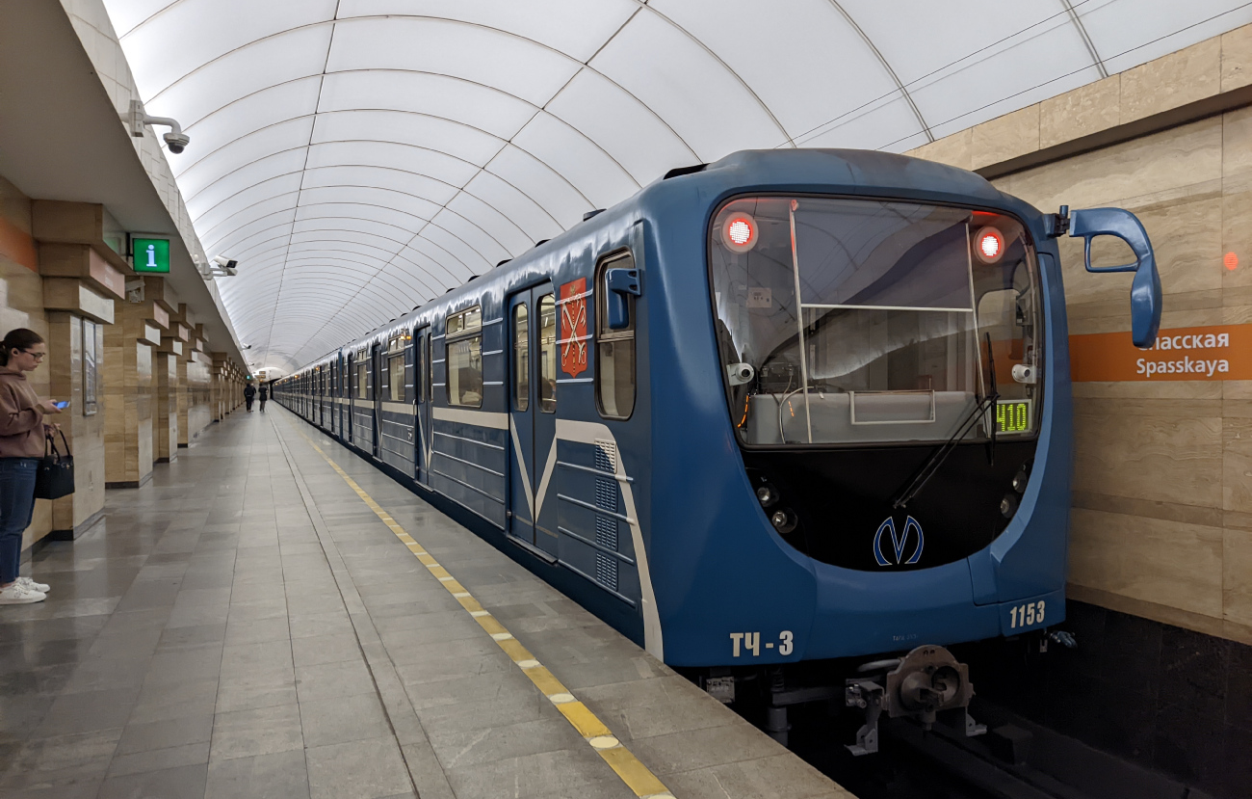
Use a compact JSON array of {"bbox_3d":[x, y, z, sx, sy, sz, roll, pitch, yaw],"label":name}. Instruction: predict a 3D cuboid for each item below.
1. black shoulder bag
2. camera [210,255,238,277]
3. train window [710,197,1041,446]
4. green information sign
[{"bbox_3d":[-3.600,0.388,5.632,0.190,0.430,0.290,0,1,-6],"label":"black shoulder bag"},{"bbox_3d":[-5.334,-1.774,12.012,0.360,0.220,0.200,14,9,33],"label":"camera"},{"bbox_3d":[1.452,-0.422,4.855,2.140,1.320,0.240,-1,1,-22],"label":"train window"},{"bbox_3d":[-4.790,-1.449,9.139,0.335,0.345,0.090,-1,1,-22],"label":"green information sign"}]

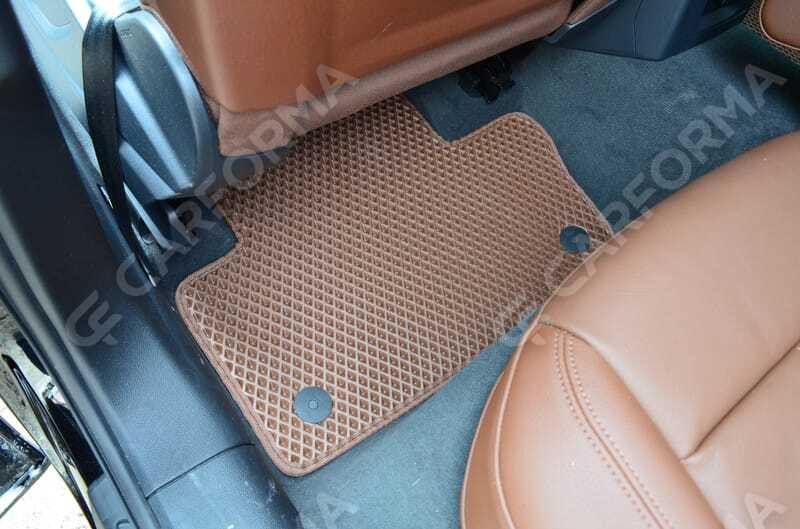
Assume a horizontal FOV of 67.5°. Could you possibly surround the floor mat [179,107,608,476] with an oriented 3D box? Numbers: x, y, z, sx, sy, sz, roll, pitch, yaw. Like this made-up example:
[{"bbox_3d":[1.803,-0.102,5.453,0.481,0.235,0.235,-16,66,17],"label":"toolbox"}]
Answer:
[{"bbox_3d":[-0.011,-0.062,0.714,0.525,0.018,0.407,-29,73,-25],"label":"floor mat"}]

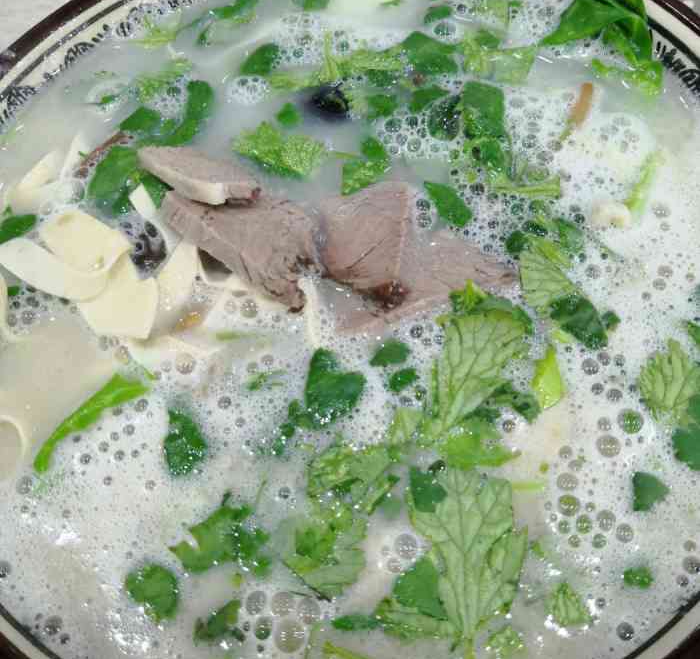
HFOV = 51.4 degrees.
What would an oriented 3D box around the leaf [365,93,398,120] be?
[{"bbox_3d":[0.010,-0.067,0.221,0.009,0.004,0.009,-3,65,3],"label":"leaf"}]

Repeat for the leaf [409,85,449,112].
[{"bbox_3d":[0.023,-0.071,0.222,0.013,0.004,0.006,-33,67,-11],"label":"leaf"}]

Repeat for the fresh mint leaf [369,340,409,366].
[{"bbox_3d":[0.010,0.006,0.177,0.009,0.004,0.008,13,66,10],"label":"fresh mint leaf"}]

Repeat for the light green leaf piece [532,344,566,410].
[{"bbox_3d":[0.046,0.011,0.172,0.007,0.005,0.016,0,65,4],"label":"light green leaf piece"}]

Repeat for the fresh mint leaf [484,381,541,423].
[{"bbox_3d":[0.040,0.019,0.179,0.011,0.004,0.009,31,71,17],"label":"fresh mint leaf"}]

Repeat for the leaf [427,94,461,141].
[{"bbox_3d":[0.028,-0.064,0.218,0.009,0.005,0.018,5,65,7],"label":"leaf"}]

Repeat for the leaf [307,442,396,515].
[{"bbox_3d":[0.000,0.035,0.169,0.021,0.008,0.017,-1,65,4],"label":"leaf"}]

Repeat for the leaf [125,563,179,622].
[{"bbox_3d":[-0.044,0.060,0.167,0.014,0.004,0.009,28,70,16],"label":"leaf"}]

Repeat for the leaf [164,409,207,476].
[{"bbox_3d":[-0.041,0.028,0.181,0.010,0.004,0.017,-3,65,3],"label":"leaf"}]

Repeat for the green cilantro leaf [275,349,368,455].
[{"bbox_3d":[-0.007,0.019,0.172,0.015,0.006,0.028,23,68,14],"label":"green cilantro leaf"}]

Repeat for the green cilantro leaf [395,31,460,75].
[{"bbox_3d":[0.024,-0.083,0.218,0.018,0.005,0.016,2,65,5],"label":"green cilantro leaf"}]

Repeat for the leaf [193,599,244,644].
[{"bbox_3d":[-0.029,0.066,0.163,0.011,0.004,0.008,-11,65,0],"label":"leaf"}]

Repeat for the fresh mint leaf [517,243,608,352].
[{"bbox_3d":[0.054,-0.008,0.191,0.013,0.006,0.034,-22,65,-6],"label":"fresh mint leaf"}]

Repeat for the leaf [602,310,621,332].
[{"bbox_3d":[0.067,-0.002,0.186,0.004,0.003,0.005,37,73,19],"label":"leaf"}]

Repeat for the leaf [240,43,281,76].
[{"bbox_3d":[-0.028,-0.086,0.233,0.010,0.004,0.015,16,67,11],"label":"leaf"}]

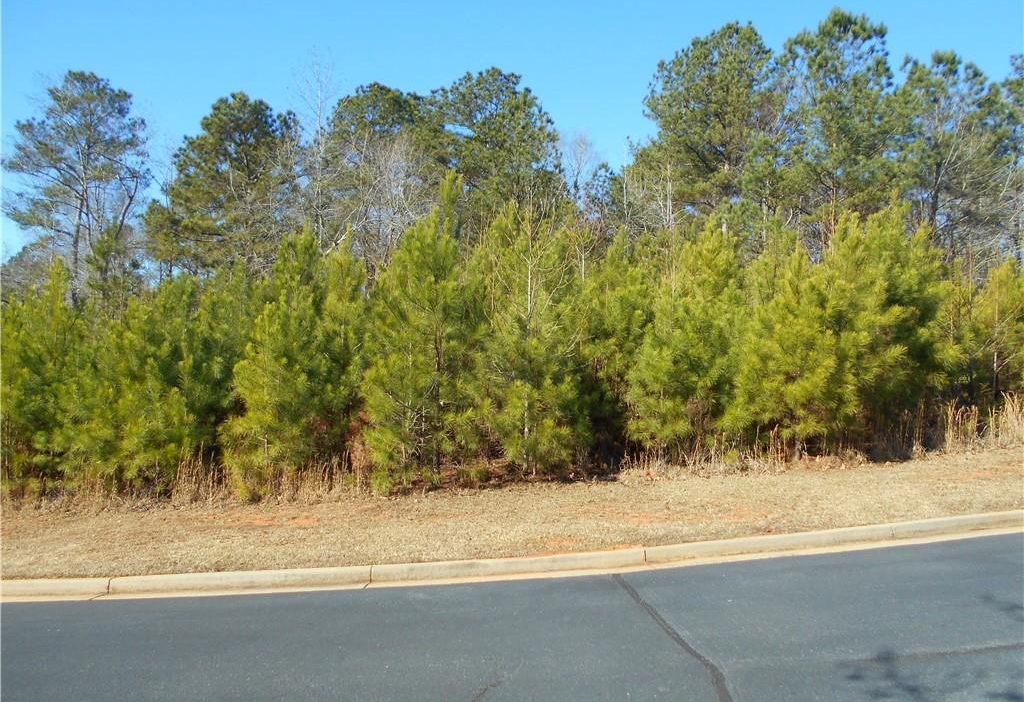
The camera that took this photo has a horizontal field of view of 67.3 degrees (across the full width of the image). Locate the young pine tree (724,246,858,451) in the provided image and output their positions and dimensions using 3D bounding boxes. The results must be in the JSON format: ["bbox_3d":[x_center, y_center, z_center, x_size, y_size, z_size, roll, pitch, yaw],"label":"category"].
[{"bbox_3d":[5.192,-0.085,14.288,2.487,3.773,2.487,0,-2,0],"label":"young pine tree"}]

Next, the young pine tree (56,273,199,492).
[{"bbox_3d":[-6.648,0.545,13.263,2.537,3.711,2.537,0,-2,0],"label":"young pine tree"}]

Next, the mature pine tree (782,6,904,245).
[{"bbox_3d":[13.054,-5.685,30.253,4.837,15.789,4.837,0,-2,0],"label":"mature pine tree"}]

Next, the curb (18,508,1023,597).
[{"bbox_3d":[0.397,2.400,8.889,12.476,0.200,0.850,-3,-2,-5],"label":"curb"}]

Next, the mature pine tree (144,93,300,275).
[{"bbox_3d":[-13.301,-4.242,35.199,7.099,15.303,7.099,0,-2,0],"label":"mature pine tree"}]

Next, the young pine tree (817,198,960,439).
[{"bbox_3d":[7.416,-0.619,15.112,2.840,4.598,2.840,0,-2,0],"label":"young pine tree"}]

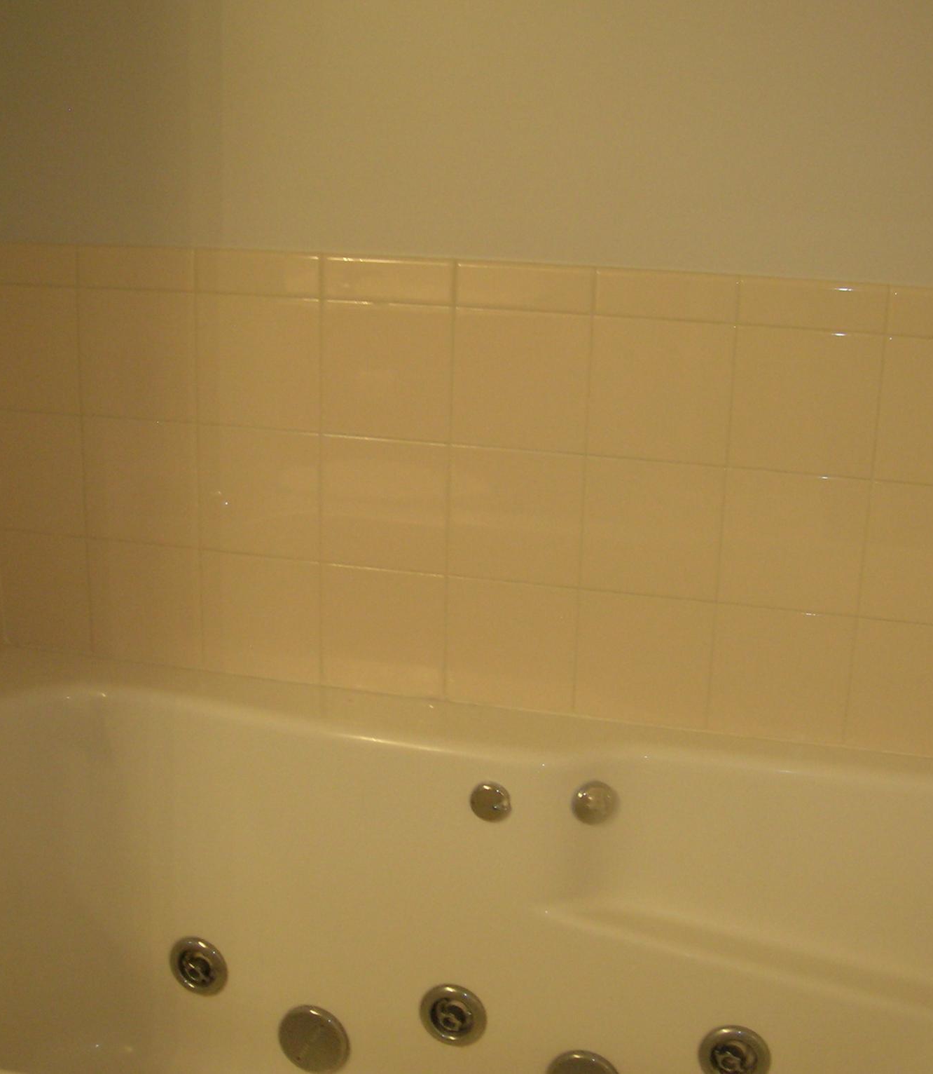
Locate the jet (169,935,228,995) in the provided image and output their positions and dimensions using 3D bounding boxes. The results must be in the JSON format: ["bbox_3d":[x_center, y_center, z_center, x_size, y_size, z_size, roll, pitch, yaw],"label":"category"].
[{"bbox_3d":[-0.318,0.509,1.659,0.077,0.077,0.022,6,14,16],"label":"jet"}]

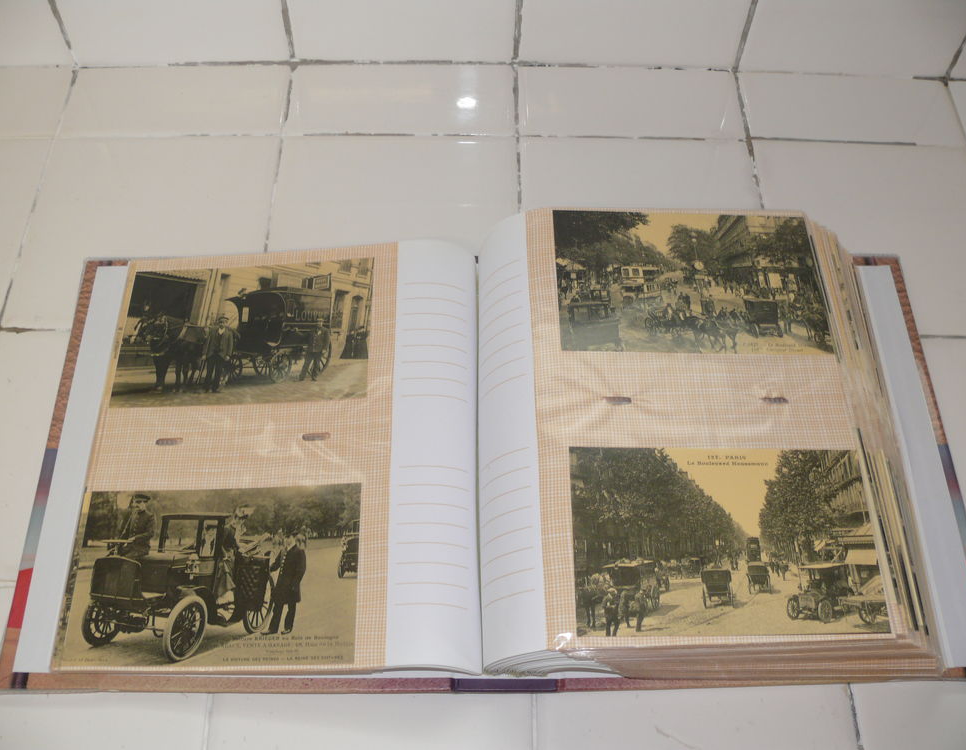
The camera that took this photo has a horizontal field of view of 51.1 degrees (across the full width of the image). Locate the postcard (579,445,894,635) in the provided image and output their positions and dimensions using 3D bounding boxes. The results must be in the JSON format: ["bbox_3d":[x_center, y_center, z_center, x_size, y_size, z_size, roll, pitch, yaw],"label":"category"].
[{"bbox_3d":[0.111,0.074,0.463,0.140,0.003,0.090,1,61,-2],"label":"postcard"}]

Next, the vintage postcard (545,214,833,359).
[{"bbox_3d":[0.108,-0.050,0.534,0.140,0.003,0.090,1,61,-2],"label":"vintage postcard"}]

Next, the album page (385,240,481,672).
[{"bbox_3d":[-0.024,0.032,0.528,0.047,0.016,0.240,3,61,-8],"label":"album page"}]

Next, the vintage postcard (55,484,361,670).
[{"bbox_3d":[-0.130,0.097,0.491,0.140,0.003,0.090,-2,61,3],"label":"vintage postcard"}]

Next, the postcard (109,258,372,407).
[{"bbox_3d":[-0.131,-0.024,0.557,0.140,0.003,0.090,-2,61,3],"label":"postcard"}]

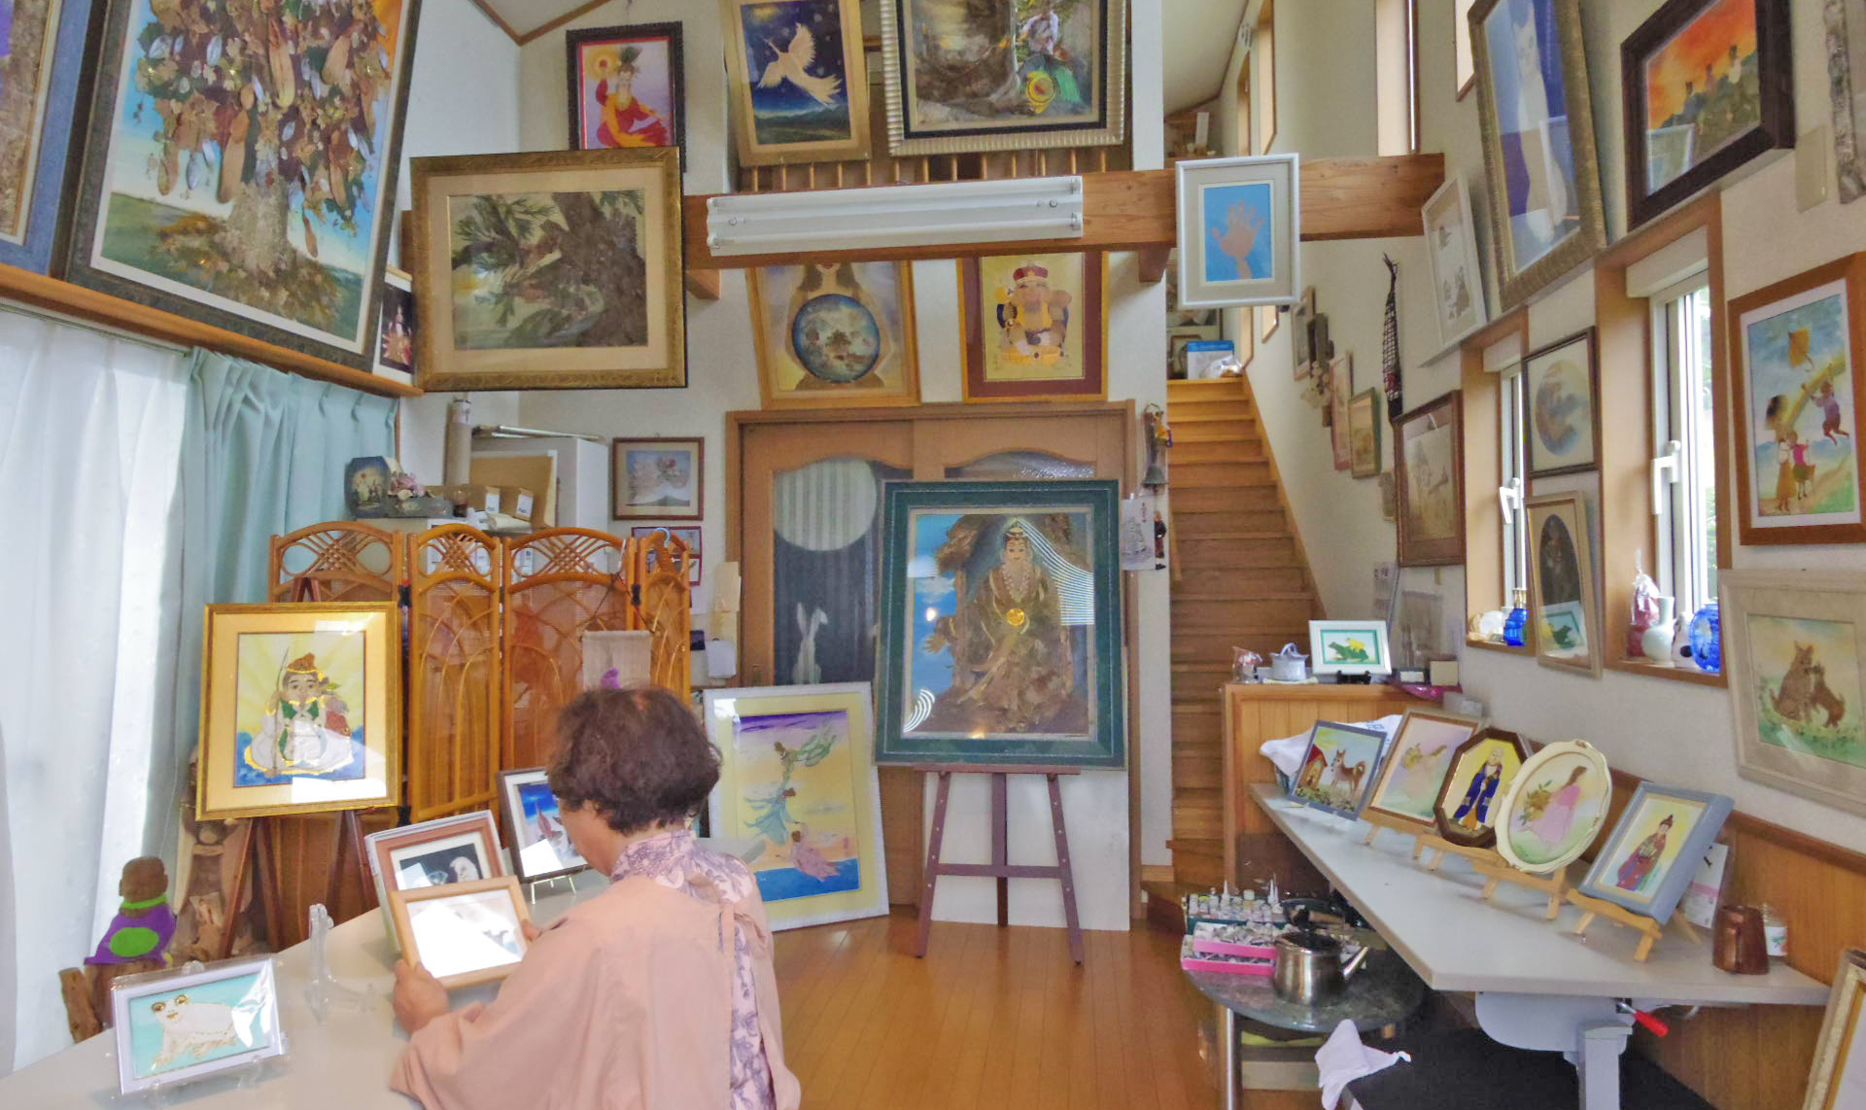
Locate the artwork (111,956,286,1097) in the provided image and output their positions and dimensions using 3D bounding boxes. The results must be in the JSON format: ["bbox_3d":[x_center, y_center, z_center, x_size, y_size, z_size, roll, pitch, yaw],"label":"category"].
[{"bbox_3d":[-0.922,0.590,1.422,0.173,0.125,0.020,1,-26,-44],"label":"artwork"}]

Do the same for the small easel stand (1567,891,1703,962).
[{"bbox_3d":[1.210,0.564,1.905,0.170,0.180,0.220,0,-2,-9],"label":"small easel stand"}]

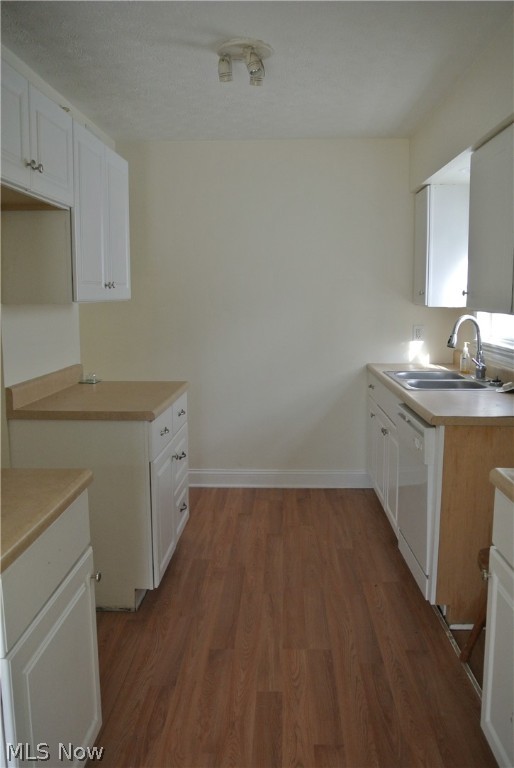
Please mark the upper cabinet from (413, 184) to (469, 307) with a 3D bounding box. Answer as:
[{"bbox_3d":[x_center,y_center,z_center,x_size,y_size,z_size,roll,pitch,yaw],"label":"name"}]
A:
[{"bbox_3d":[1.250,-0.898,4.224,0.329,0.757,0.410,0,8,3],"label":"upper cabinet"}]

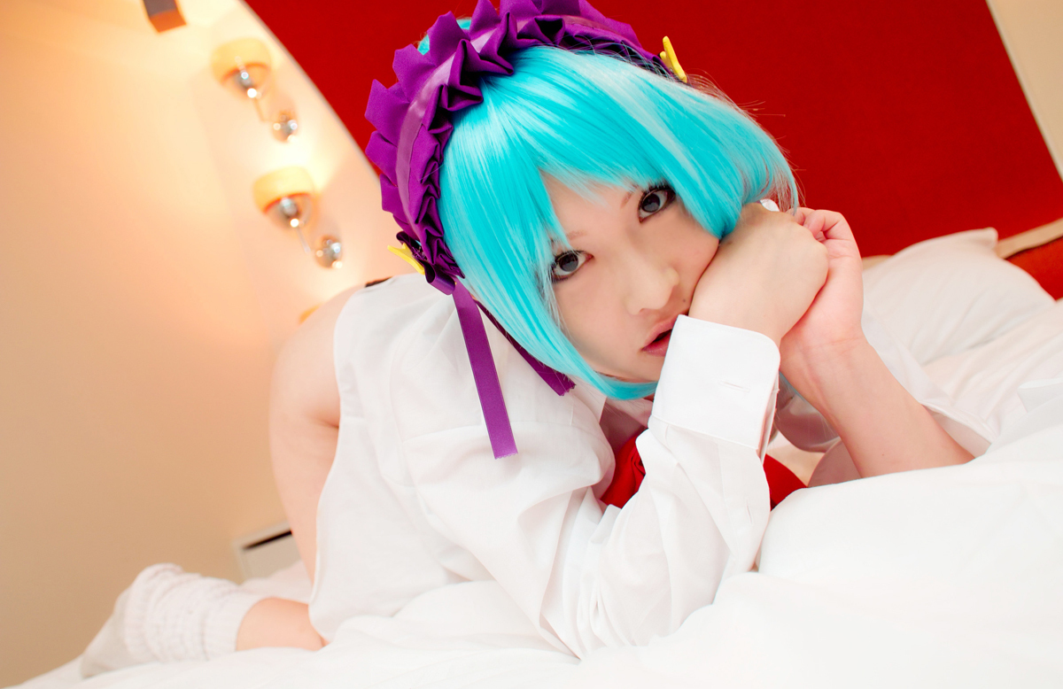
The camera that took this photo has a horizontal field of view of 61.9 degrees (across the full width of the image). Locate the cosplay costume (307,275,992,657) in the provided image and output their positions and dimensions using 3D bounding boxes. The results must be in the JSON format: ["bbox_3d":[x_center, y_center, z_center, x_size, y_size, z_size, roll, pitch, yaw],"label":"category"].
[{"bbox_3d":[0.042,0.016,0.822,0.530,0.370,0.640,-19,-4,-23],"label":"cosplay costume"}]

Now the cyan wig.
[{"bbox_3d":[0.040,-0.090,0.612,0.210,0.245,0.230,-36,21,-8],"label":"cyan wig"}]

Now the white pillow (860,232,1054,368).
[{"bbox_3d":[0.620,-0.060,1.430,0.500,0.170,0.380,-21,-4,14],"label":"white pillow"}]

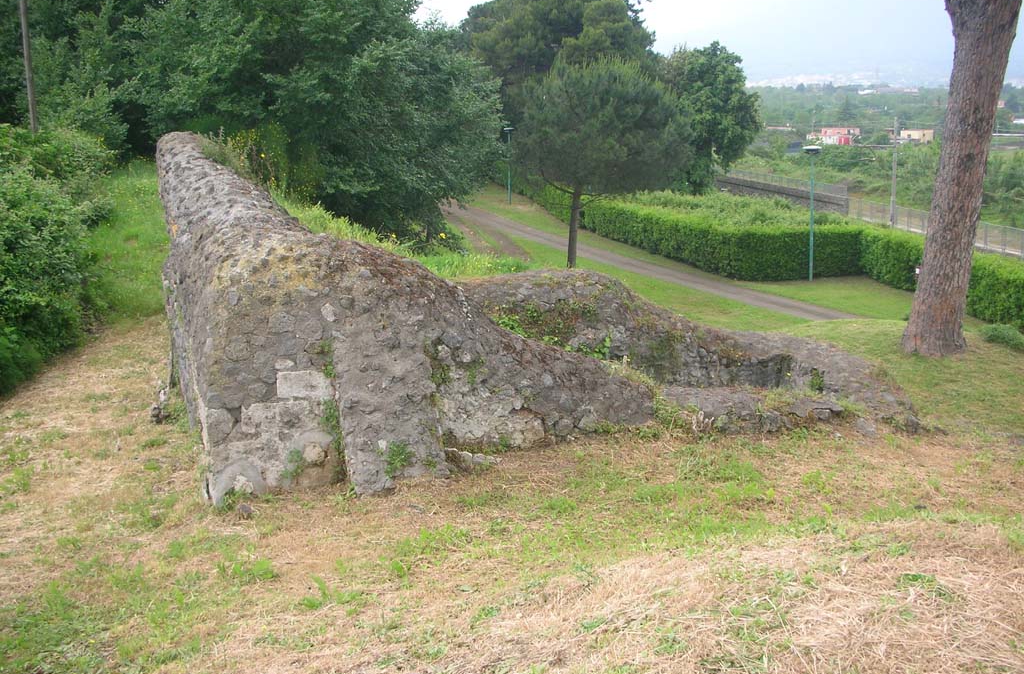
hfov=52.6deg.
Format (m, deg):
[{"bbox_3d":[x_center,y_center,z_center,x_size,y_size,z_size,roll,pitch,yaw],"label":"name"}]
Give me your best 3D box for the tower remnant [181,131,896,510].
[{"bbox_3d":[-1.011,-1.037,10.787,4.900,1.950,9.000,-4,13,-20],"label":"tower remnant"}]

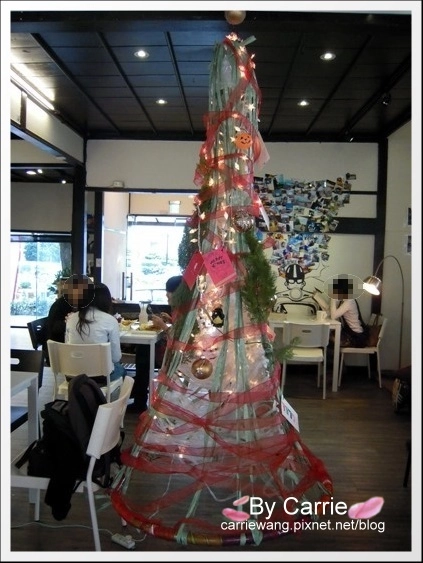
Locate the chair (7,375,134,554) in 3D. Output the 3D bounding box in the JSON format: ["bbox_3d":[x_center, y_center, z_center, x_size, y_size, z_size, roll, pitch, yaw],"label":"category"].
[{"bbox_3d":[-0.673,0.879,2.138,0.500,0.770,0.480,2,3,4],"label":"chair"}]

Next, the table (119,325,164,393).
[{"bbox_3d":[-0.842,0.795,4.275,0.750,0.740,0.750,1,3,2],"label":"table"}]

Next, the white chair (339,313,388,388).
[{"bbox_3d":[1.681,0.785,5.262,0.500,0.770,0.480,2,3,2],"label":"white chair"}]

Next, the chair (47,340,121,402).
[{"bbox_3d":[-0.935,0.806,3.489,0.480,0.770,0.500,2,3,3],"label":"chair"}]

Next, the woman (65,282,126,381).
[{"bbox_3d":[-0.882,0.600,3.631,0.460,1.170,0.680,2,3,5],"label":"woman"}]

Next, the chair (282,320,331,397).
[{"bbox_3d":[0.973,0.788,4.828,0.480,0.770,0.500,2,3,6],"label":"chair"}]

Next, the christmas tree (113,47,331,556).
[{"bbox_3d":[0.093,-0.102,2.767,1.330,2.710,1.330,1,3,2],"label":"christmas tree"}]

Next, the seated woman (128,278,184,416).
[{"bbox_3d":[-0.387,0.556,4.250,0.760,1.240,0.470,1,3,2],"label":"seated woman"}]

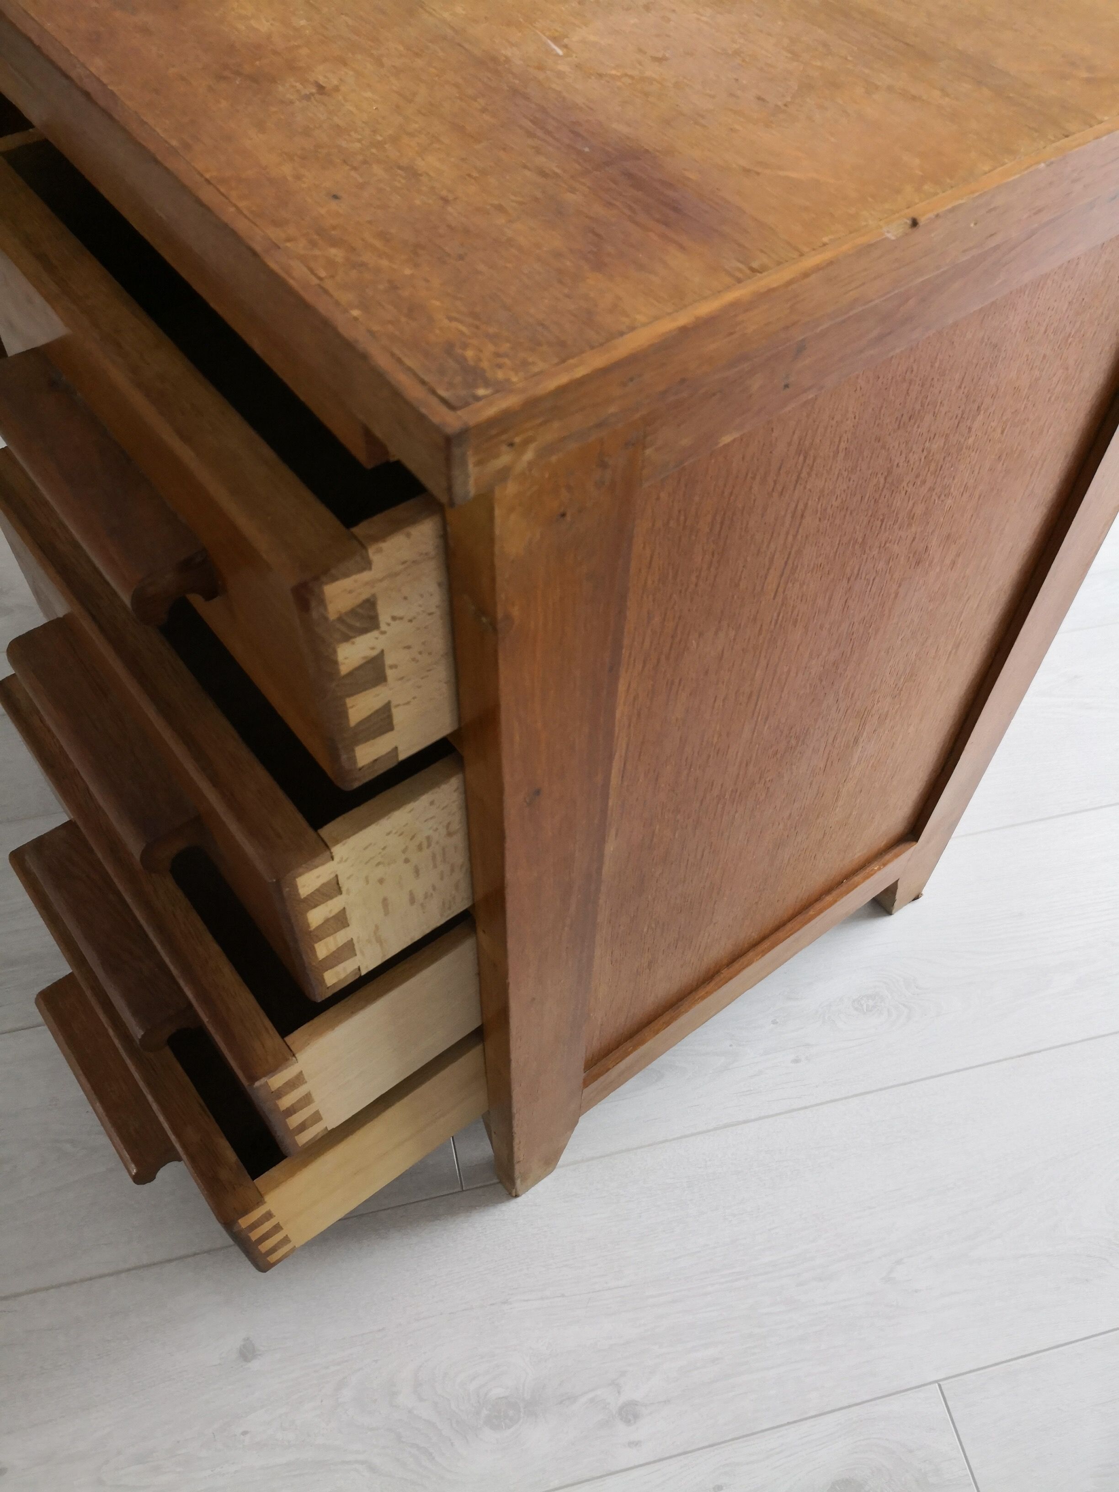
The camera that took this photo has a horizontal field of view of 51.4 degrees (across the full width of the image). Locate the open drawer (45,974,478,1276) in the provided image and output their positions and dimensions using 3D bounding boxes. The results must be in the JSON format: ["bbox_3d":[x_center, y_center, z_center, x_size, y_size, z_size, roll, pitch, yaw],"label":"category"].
[{"bbox_3d":[-0.192,0.143,0.739,0.237,0.107,0.288,-31,60,-22],"label":"open drawer"}]

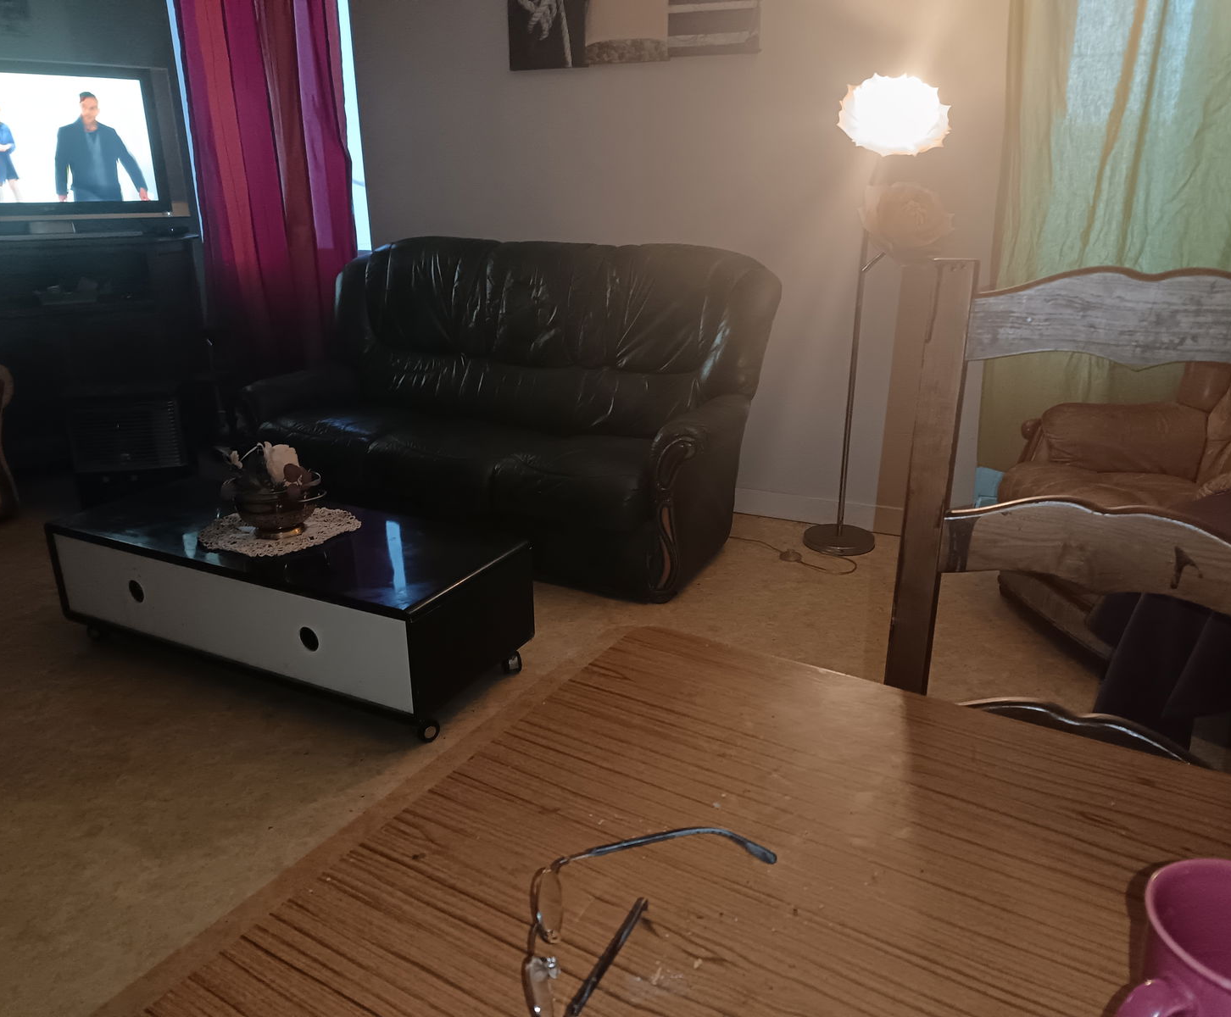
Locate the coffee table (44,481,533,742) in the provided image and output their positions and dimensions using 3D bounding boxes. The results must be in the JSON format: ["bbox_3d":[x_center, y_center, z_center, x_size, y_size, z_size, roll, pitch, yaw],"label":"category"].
[{"bbox_3d":[-0.848,0.230,2.452,1.191,0.348,0.477,9,20,26],"label":"coffee table"}]

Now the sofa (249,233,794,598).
[{"bbox_3d":[-0.386,-0.404,3.288,1.752,1.021,0.824,7,20,21],"label":"sofa"}]

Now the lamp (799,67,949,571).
[{"bbox_3d":[0.842,-0.576,3.031,0.389,1.491,0.331,7,20,21],"label":"lamp"}]

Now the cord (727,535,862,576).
[{"bbox_3d":[0.590,0.141,3.203,0.492,0.029,0.155,12,22,33],"label":"cord"}]

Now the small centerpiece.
[{"bbox_3d":[-0.861,-0.045,2.367,0.241,0.230,0.197,2,19,8],"label":"small centerpiece"}]

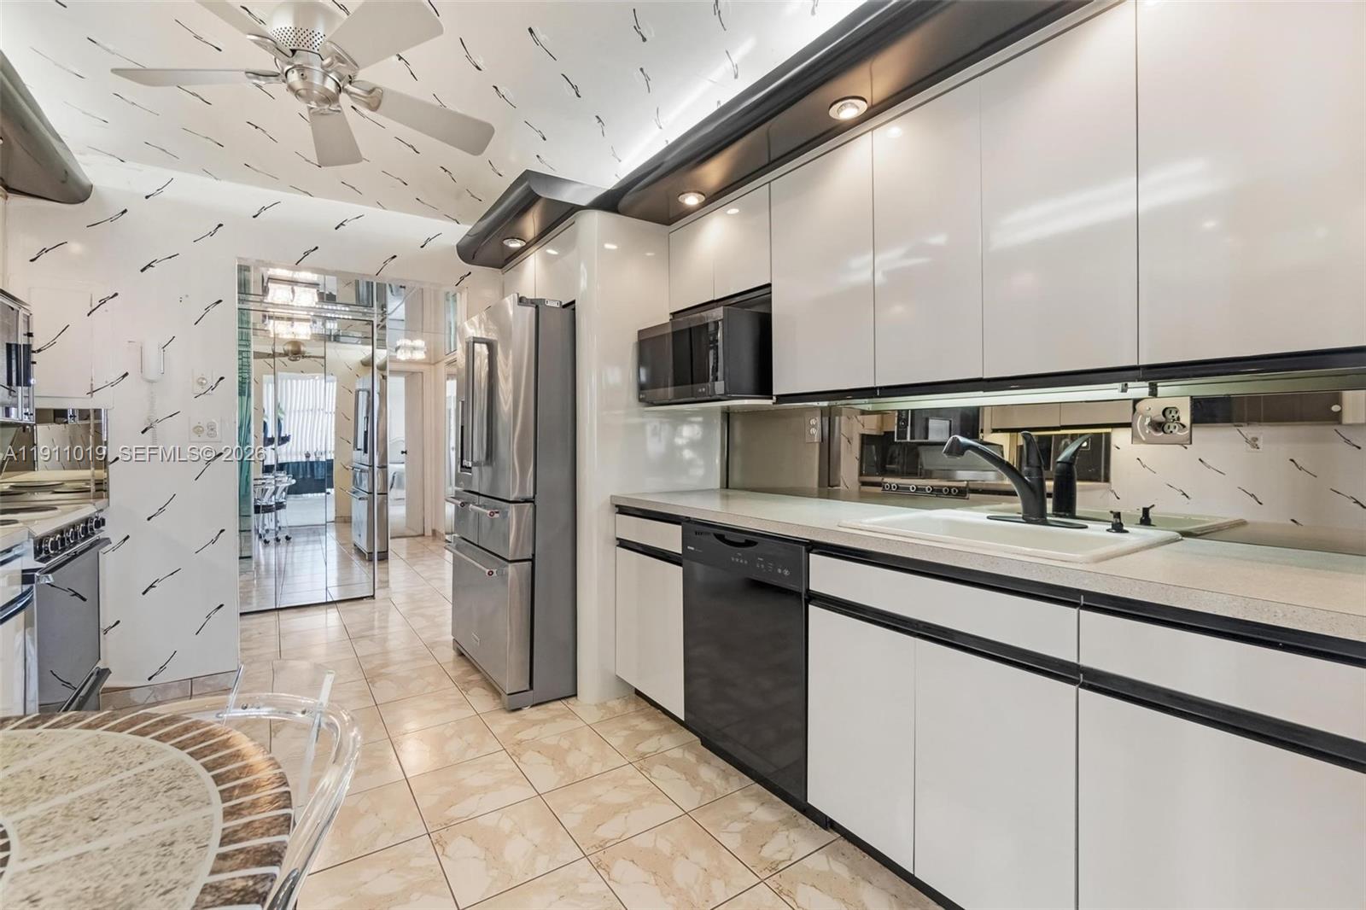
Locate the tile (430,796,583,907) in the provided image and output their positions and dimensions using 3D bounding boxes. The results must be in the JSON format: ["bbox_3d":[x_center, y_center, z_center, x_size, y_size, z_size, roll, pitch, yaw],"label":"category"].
[{"bbox_3d":[-0.509,1.122,1.632,0.331,0.010,0.335,-2,2,-34],"label":"tile"}]

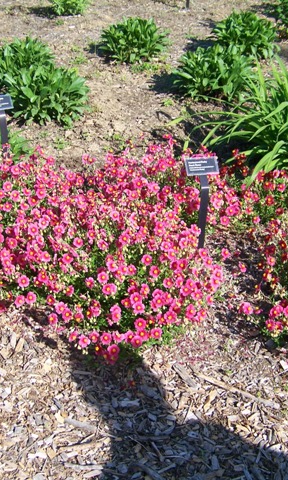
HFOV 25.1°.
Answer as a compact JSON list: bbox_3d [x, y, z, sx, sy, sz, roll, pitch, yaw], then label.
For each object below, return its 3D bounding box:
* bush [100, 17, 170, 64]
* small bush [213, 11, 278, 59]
[{"bbox_3d":[-0.057,-1.335,4.327,0.468,0.281,0.439,0,33,0],"label":"bush"},{"bbox_3d":[0.693,-1.406,4.426,0.446,0.291,0.418,0,33,0],"label":"small bush"}]

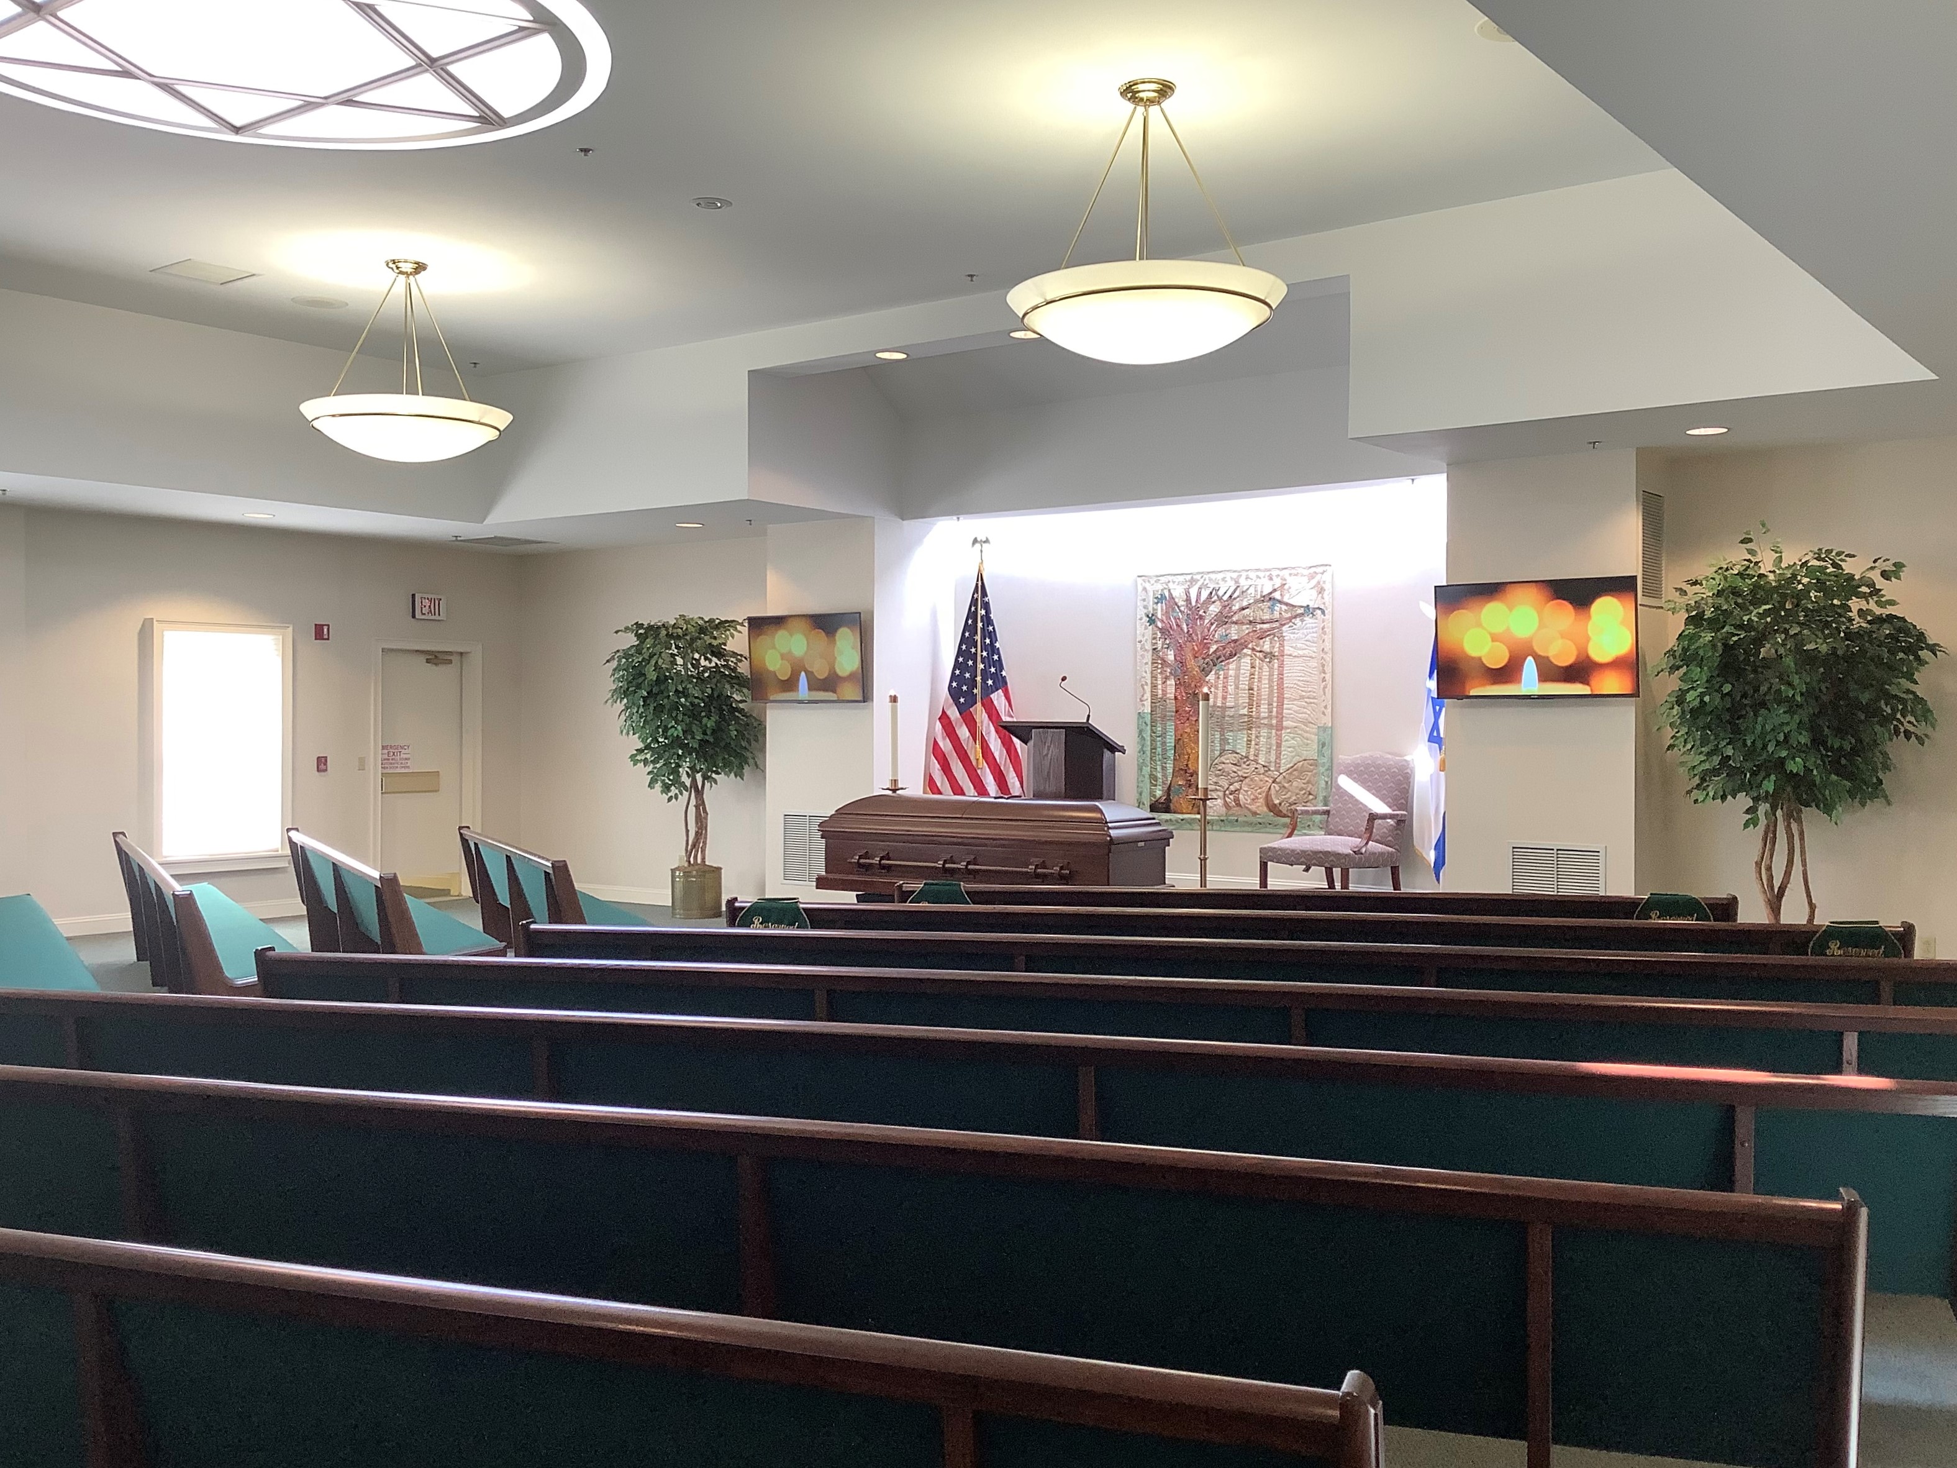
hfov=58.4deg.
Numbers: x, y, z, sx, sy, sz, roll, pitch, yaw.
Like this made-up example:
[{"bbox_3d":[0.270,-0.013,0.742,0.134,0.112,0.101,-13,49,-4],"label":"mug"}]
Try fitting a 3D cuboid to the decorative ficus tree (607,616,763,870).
[{"bbox_3d":[-2.358,0.073,14.040,1.180,2.021,1.120,0,0,0],"label":"decorative ficus tree"}]

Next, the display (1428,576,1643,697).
[{"bbox_3d":[3.370,-0.572,10.625,1.235,0.710,0.070,1,6,37],"label":"display"}]

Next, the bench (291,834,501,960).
[{"bbox_3d":[-3.330,1.045,9.740,0.620,0.840,4.000,0,0,-27],"label":"bench"}]

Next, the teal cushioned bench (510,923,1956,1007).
[{"bbox_3d":[0.807,1.060,5.735,4.650,0.840,0.620,0,0,12],"label":"teal cushioned bench"}]

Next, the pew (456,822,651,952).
[{"bbox_3d":[-2.705,1.070,10.958,0.620,0.850,3.187,0,1,-26],"label":"pew"}]

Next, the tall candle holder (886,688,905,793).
[{"bbox_3d":[-0.550,0.598,11.560,0.260,1.760,0.260,0,0,35],"label":"tall candle holder"}]

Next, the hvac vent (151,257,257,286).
[{"bbox_3d":[-4.700,-2.804,10.660,0.450,0.030,0.450,0,0,35],"label":"hvac vent"}]

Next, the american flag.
[{"bbox_3d":[0.010,-0.184,13.050,0.750,2.030,0.380,0,0,35],"label":"american flag"}]

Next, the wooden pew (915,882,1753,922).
[{"bbox_3d":[1.534,1.111,8.380,3.861,0.850,0.620,0,0,7],"label":"wooden pew"}]

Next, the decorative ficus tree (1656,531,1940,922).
[{"bbox_3d":[4.390,0.206,9.400,1.420,2.580,1.380,0,0,35],"label":"decorative ficus tree"}]

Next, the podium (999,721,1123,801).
[{"bbox_3d":[0.572,0.533,11.998,0.700,1.240,0.500,0,0,35],"label":"podium"}]

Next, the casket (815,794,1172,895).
[{"bbox_3d":[0.070,0.675,10.504,2.130,0.570,0.700,1,1,37],"label":"casket"}]

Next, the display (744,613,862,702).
[{"bbox_3d":[-1.384,-0.605,14.019,1.235,0.710,0.070,1,6,37],"label":"display"}]

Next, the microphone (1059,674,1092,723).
[{"bbox_3d":[0.637,-0.236,11.500,0.230,0.320,0.100,1,1,37],"label":"microphone"}]

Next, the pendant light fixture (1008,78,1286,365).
[{"bbox_3d":[0.728,-2.201,7.570,1.210,1.166,1.210,0,0,0],"label":"pendant light fixture"}]

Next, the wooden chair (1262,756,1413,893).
[{"bbox_3d":[2.389,0.670,11.848,0.730,1.060,0.690,0,1,-42],"label":"wooden chair"}]

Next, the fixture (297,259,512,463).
[{"bbox_3d":[-3.405,-2.216,10.470,1.210,1.166,1.210,0,0,0],"label":"fixture"}]

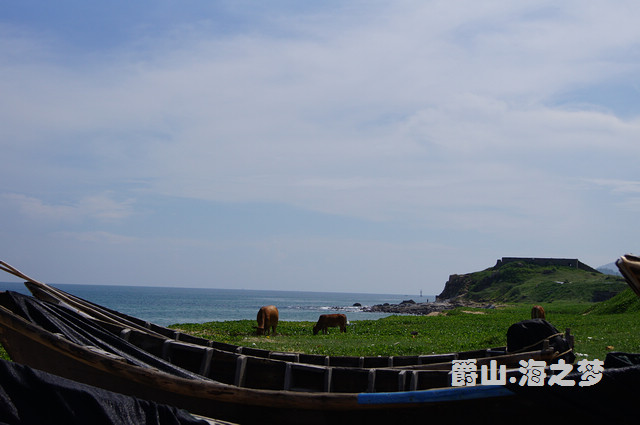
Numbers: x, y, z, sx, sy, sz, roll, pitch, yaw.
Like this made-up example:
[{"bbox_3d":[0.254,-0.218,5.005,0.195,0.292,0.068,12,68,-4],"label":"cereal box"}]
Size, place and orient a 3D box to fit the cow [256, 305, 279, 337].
[{"bbox_3d":[-2.134,4.317,42.500,0.600,1.240,1.850,1,-4,16],"label":"cow"}]

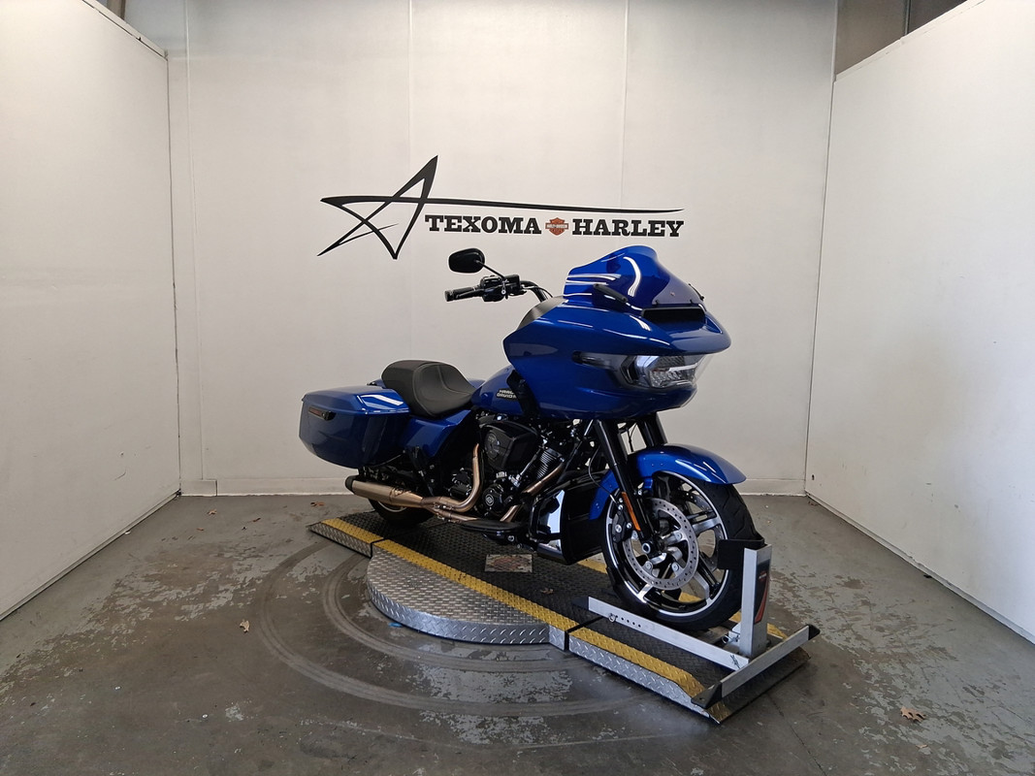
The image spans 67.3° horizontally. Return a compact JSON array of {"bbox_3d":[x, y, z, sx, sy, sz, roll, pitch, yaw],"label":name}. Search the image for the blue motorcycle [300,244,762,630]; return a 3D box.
[{"bbox_3d":[-0.031,0.089,3.400,0.940,1.370,2.410,-6,10,-43],"label":"blue motorcycle"}]

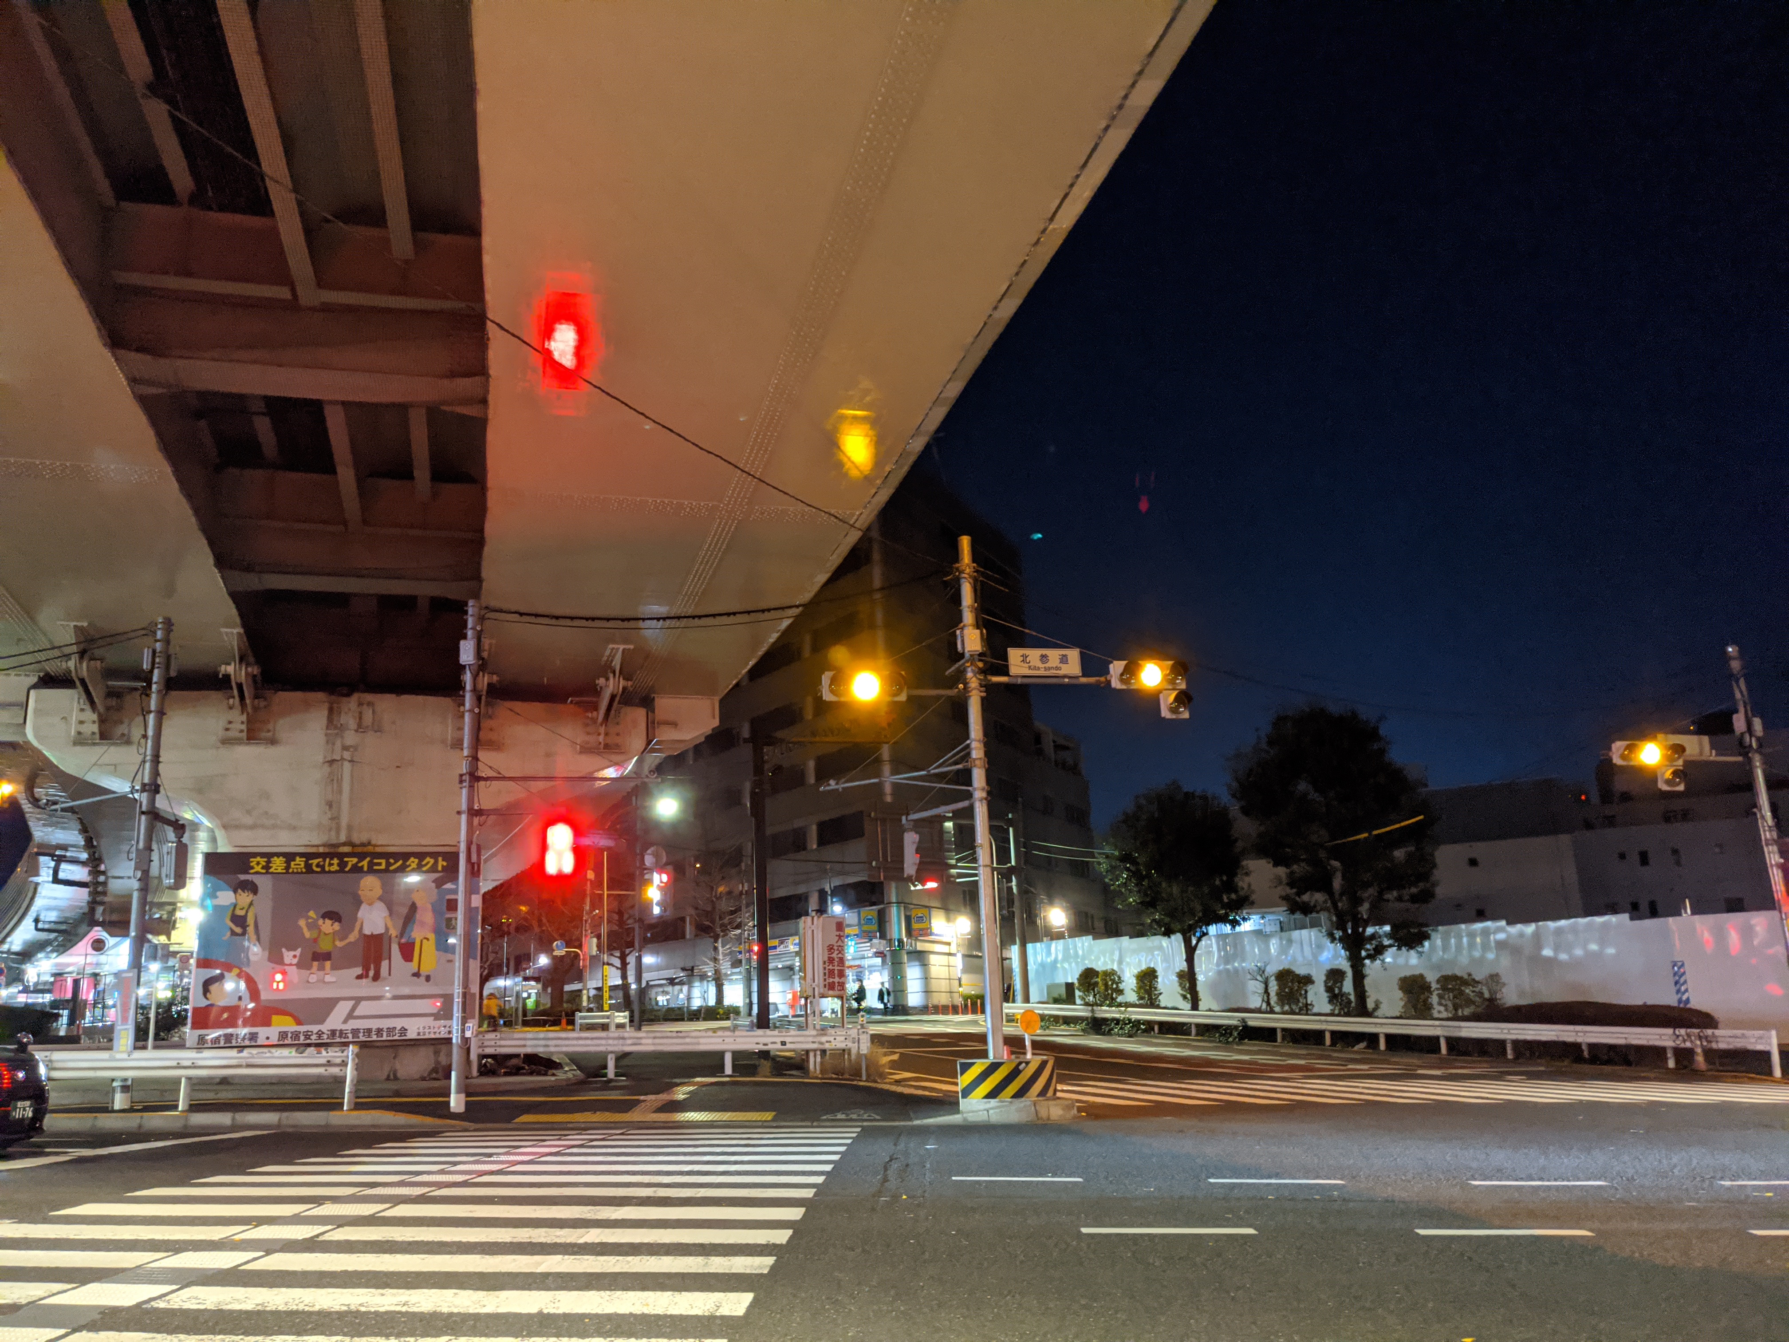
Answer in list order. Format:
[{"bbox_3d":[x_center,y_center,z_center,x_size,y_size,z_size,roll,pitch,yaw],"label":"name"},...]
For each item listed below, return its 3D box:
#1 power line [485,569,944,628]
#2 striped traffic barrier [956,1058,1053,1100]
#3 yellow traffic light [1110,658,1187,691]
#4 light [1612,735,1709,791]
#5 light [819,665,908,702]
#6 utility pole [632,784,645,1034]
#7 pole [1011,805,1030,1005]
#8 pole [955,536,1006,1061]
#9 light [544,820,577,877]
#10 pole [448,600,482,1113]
[{"bbox_3d":[-2.521,-1.085,20.089,6.684,0.678,0.120,-1,-14,-5],"label":"power line"},{"bbox_3d":[1.491,5.457,18.724,1.270,0.560,0.600,-2,-14,-3],"label":"striped traffic barrier"},{"bbox_3d":[3.783,0.062,20.639,1.180,0.430,0.360,0,-14,-12],"label":"yellow traffic light"},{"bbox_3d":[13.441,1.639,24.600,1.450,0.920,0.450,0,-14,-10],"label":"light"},{"bbox_3d":[-0.439,0.190,19.934,1.200,0.430,0.360,0,-14,-12],"label":"light"},{"bbox_3d":[-7.817,7.236,42.588,0.250,7.510,0.250,-3,-14,0],"label":"utility pole"},{"bbox_3d":[4.608,8.431,49.365,0.330,7.766,0.330,-3,-14,0],"label":"pole"},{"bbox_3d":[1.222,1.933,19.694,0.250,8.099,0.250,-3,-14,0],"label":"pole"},{"bbox_3d":[-4.563,2.410,19.023,0.420,0.740,0.300,-3,-14,0],"label":"light"},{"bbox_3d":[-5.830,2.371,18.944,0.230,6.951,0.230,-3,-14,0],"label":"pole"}]

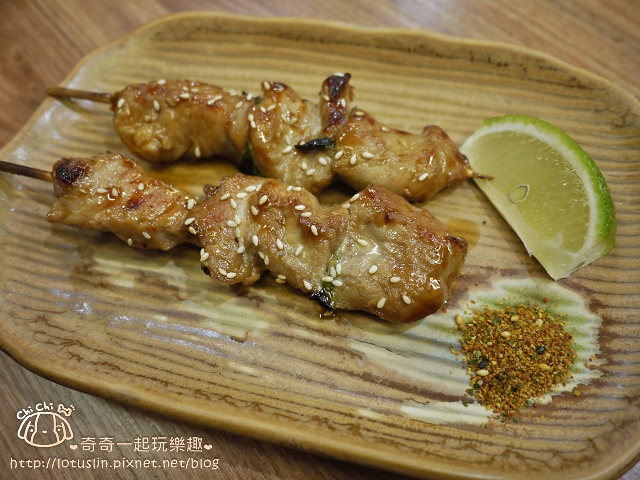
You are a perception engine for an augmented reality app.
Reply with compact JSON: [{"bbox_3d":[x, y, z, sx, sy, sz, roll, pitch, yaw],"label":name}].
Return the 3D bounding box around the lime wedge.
[{"bbox_3d":[0.079,-0.015,0.188,0.038,0.026,0.057,-19,60,-12],"label":"lime wedge"}]

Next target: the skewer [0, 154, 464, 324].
[{"bbox_3d":[-0.037,-0.007,0.182,0.175,0.027,0.045,8,58,5],"label":"skewer"}]

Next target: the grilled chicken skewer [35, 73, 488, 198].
[{"bbox_3d":[-0.022,-0.045,0.204,0.178,0.029,0.040,11,59,7],"label":"grilled chicken skewer"}]

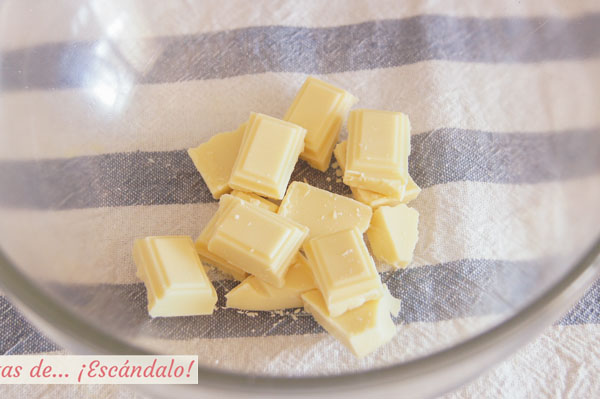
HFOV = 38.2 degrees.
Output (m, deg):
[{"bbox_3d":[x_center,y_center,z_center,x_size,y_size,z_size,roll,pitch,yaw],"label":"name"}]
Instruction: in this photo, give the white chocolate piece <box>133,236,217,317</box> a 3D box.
[{"bbox_3d":[-0.047,0.029,0.329,0.024,0.010,0.027,-12,63,-6],"label":"white chocolate piece"}]

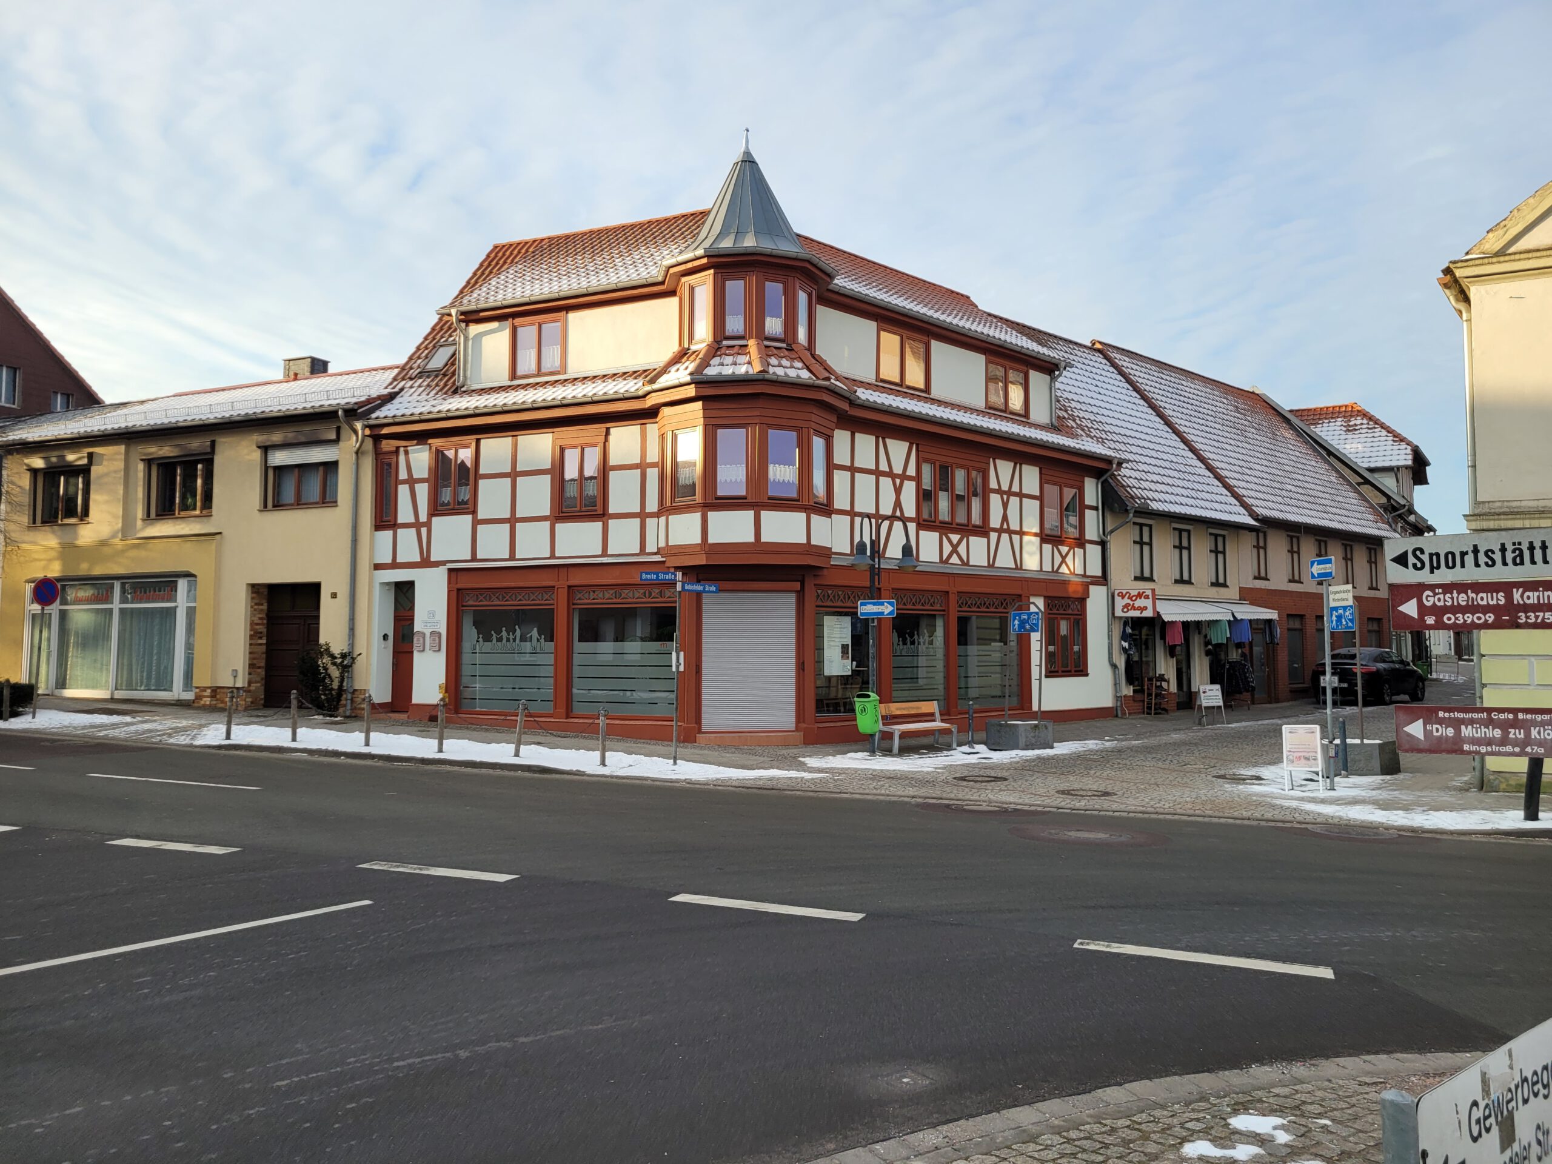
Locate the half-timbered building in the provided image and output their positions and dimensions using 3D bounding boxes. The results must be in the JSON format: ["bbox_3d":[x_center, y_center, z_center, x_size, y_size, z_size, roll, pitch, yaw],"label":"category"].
[{"bbox_3d":[0.072,-2.660,27.805,18.625,12.100,11.200,1,-3,-11],"label":"half-timbered building"}]

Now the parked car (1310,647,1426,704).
[{"bbox_3d":[18.591,2.892,36.449,4.840,1.670,1.960,3,-4,-45],"label":"parked car"}]

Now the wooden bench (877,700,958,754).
[{"bbox_3d":[2.563,2.669,21.548,1.850,0.840,0.540,3,-4,-43],"label":"wooden bench"}]

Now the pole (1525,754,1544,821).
[{"bbox_3d":[8.375,2.156,12.854,0.140,0.920,0.140,7,-3,0],"label":"pole"}]

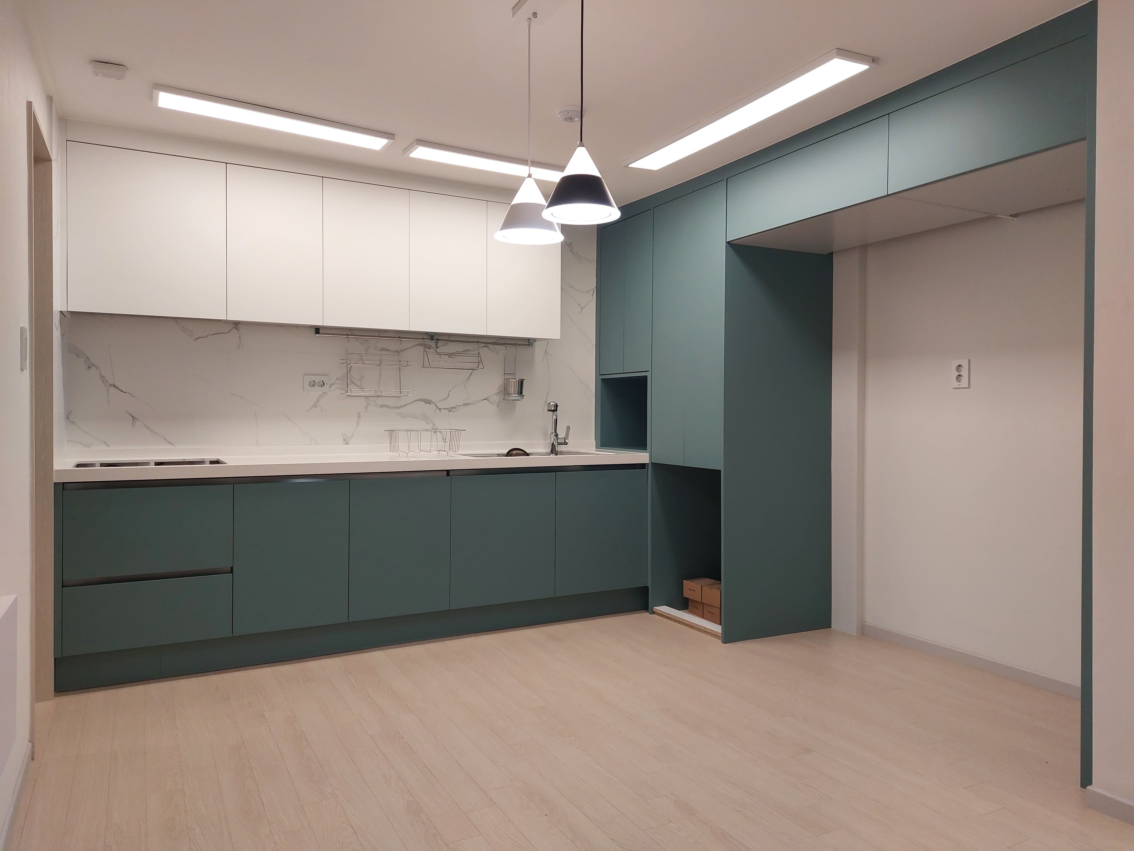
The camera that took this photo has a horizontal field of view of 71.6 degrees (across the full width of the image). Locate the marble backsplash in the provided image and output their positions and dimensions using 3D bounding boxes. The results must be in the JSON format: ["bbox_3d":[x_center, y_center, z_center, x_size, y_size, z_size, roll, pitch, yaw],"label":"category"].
[{"bbox_3d":[-1.038,-0.519,4.170,2.756,1.326,0.020,0,1,-28],"label":"marble backsplash"}]

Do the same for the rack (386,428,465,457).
[{"bbox_3d":[-0.727,0.089,4.001,0.357,0.133,0.199,0,1,-28],"label":"rack"}]

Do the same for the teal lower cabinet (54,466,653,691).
[{"bbox_3d":[-0.899,0.622,3.933,2.743,0.827,0.586,0,1,-28],"label":"teal lower cabinet"}]

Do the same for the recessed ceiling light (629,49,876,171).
[{"bbox_3d":[0.655,-1.226,3.180,0.197,0.029,1.308,0,1,-28],"label":"recessed ceiling light"}]

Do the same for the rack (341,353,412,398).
[{"bbox_3d":[-0.986,-0.262,4.089,0.347,0.230,0.129,0,1,-28],"label":"rack"}]

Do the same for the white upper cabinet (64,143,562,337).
[{"bbox_3d":[-1.129,-0.819,3.909,2.287,0.692,0.373,0,1,-28],"label":"white upper cabinet"}]

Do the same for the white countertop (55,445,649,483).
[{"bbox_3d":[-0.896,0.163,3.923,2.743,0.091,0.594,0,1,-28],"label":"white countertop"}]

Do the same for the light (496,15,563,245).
[{"bbox_3d":[-0.113,-0.884,2.335,0.208,0.660,0.208,0,1,0],"label":"light"}]

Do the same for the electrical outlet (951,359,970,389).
[{"bbox_3d":[1.736,-0.229,3.475,0.013,0.122,0.075,0,1,-28],"label":"electrical outlet"}]

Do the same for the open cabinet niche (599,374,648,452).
[{"bbox_3d":[0.533,-0.071,4.653,0.469,0.415,0.508,0,1,-28],"label":"open cabinet niche"}]

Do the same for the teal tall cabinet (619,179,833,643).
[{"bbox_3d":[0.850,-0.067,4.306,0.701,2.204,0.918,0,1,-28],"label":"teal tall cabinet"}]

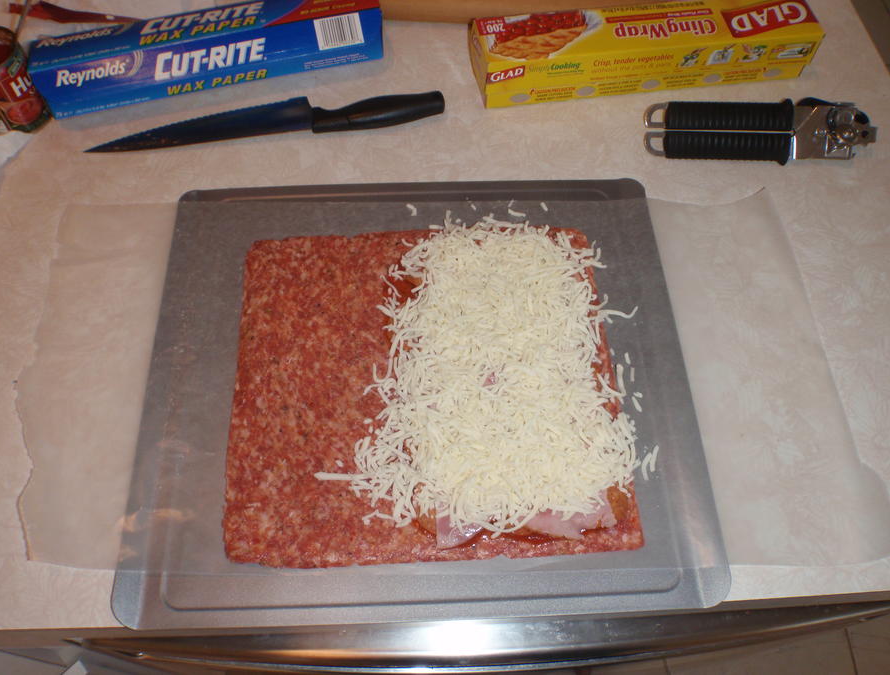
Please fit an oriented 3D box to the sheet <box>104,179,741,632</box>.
[{"bbox_3d":[-0.020,0.021,0.551,0.400,0.014,0.361,-2,61,-1],"label":"sheet"}]

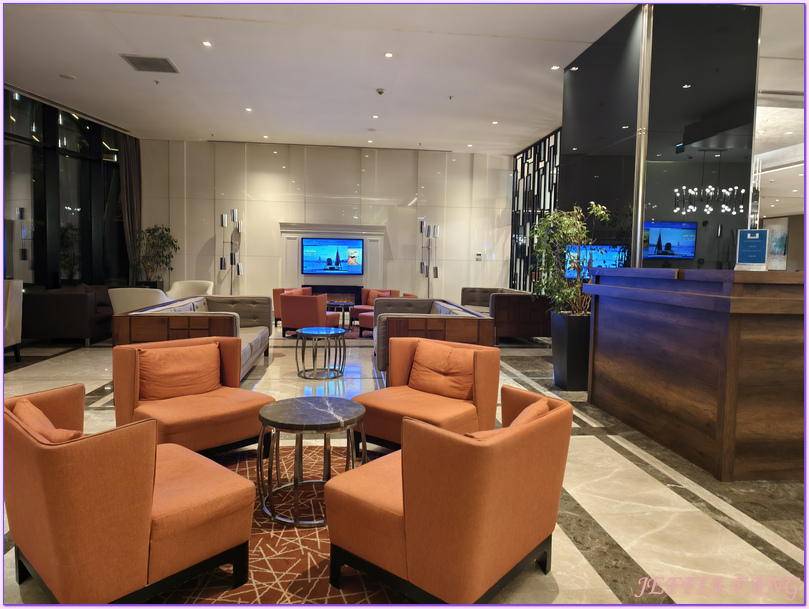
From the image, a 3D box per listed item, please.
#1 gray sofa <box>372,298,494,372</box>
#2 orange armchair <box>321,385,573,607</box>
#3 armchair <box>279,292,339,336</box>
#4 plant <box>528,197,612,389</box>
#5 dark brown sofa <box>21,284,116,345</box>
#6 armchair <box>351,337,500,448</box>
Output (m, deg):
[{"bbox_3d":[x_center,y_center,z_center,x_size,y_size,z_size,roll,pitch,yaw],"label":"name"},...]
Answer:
[{"bbox_3d":[0.167,0.381,5.631,0.940,0.732,2.438,1,4,-4],"label":"gray sofa"},{"bbox_3d":[0.173,0.718,2.086,0.685,0.716,0.664,5,6,39],"label":"orange armchair"},{"bbox_3d":[-1.508,0.175,8.673,0.664,0.716,0.685,3,5,23],"label":"armchair"},{"bbox_3d":[1.635,-0.088,5.336,0.824,1.882,0.763,1,4,-7],"label":"plant"},{"bbox_3d":[-4.713,0.117,8.148,0.954,0.736,1.955,1,4,-6],"label":"dark brown sofa"},{"bbox_3d":[0.138,0.613,3.434,0.664,0.716,0.685,5,6,37],"label":"armchair"}]

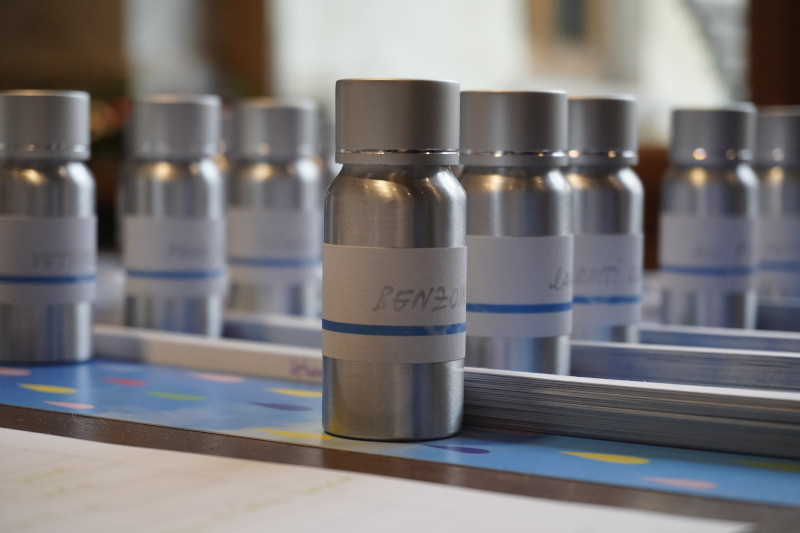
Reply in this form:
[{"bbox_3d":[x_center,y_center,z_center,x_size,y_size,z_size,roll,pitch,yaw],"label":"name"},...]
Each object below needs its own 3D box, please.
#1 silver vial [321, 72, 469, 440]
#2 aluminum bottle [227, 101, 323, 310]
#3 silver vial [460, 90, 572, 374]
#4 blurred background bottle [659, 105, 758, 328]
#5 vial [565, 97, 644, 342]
[{"bbox_3d":[-0.001,-0.003,0.424,0.036,0.089,0.036,1,4,0],"label":"silver vial"},{"bbox_3d":[-0.048,-0.017,0.630,0.036,0.089,0.036,1,4,0],"label":"aluminum bottle"},{"bbox_3d":[0.033,-0.007,0.497,0.036,0.089,0.036,1,4,0],"label":"silver vial"},{"bbox_3d":[0.116,-0.014,0.624,0.036,0.089,0.036,1,4,0],"label":"blurred background bottle"},{"bbox_3d":[0.060,-0.009,0.535,0.036,0.089,0.036,1,4,0],"label":"vial"}]

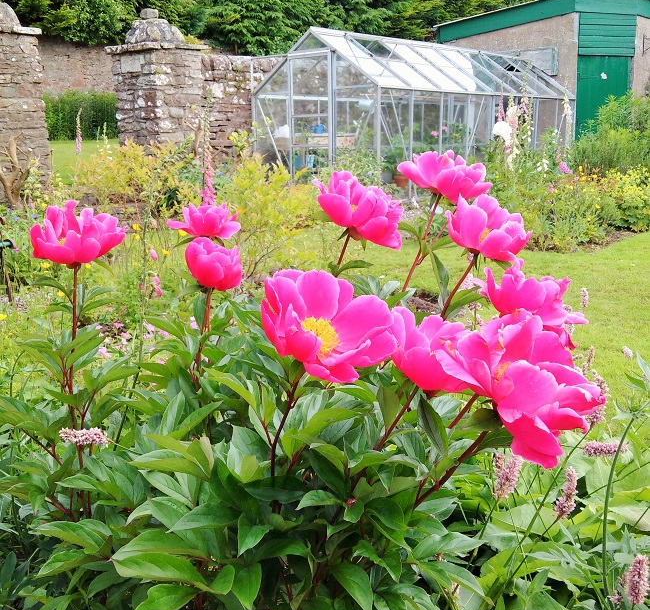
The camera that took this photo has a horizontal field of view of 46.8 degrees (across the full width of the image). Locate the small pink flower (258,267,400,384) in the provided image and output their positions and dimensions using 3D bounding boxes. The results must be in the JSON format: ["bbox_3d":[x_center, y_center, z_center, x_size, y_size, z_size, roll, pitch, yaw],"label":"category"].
[{"bbox_3d":[0.005,0.025,0.900,0.150,0.118,0.115,-4,13,-14],"label":"small pink flower"}]

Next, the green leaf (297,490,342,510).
[{"bbox_3d":[-0.007,0.239,0.920,0.058,0.022,0.030,-9,14,-15],"label":"green leaf"}]

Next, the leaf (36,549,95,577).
[{"bbox_3d":[-0.327,0.327,0.950,0.082,0.030,0.045,-19,18,-18],"label":"leaf"}]

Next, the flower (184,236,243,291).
[{"bbox_3d":[-0.175,-0.065,1.180,0.091,0.082,0.090,-1,13,0],"label":"flower"}]

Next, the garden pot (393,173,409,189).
[{"bbox_3d":[0.933,-1.490,9.100,0.205,0.190,0.205,-1,13,0],"label":"garden pot"}]

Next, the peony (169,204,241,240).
[{"bbox_3d":[-0.199,-0.138,1.230,0.118,0.058,0.115,-1,13,0],"label":"peony"}]

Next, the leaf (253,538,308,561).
[{"bbox_3d":[-0.053,0.293,0.900,0.068,0.024,0.045,-1,13,0],"label":"leaf"}]

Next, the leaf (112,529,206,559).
[{"bbox_3d":[-0.203,0.293,0.920,0.115,0.030,0.050,-3,13,-12],"label":"leaf"}]

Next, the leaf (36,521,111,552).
[{"bbox_3d":[-0.318,0.294,0.950,0.095,0.030,0.045,6,11,-15],"label":"leaf"}]

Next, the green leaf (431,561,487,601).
[{"bbox_3d":[0.164,0.339,0.920,0.085,0.030,0.040,29,24,21],"label":"green leaf"}]

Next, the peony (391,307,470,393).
[{"bbox_3d":[0.140,0.058,0.980,0.108,0.105,0.105,-2,13,-6],"label":"peony"}]

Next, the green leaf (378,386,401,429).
[{"bbox_3d":[0.082,0.131,0.960,0.029,0.056,0.022,-1,13,0],"label":"green leaf"}]

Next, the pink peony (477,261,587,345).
[{"bbox_3d":[0.280,-0.006,1.020,0.138,0.105,0.115,2,13,11],"label":"pink peony"}]

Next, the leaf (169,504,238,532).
[{"bbox_3d":[-0.139,0.243,0.860,0.082,0.028,0.050,-1,13,0],"label":"leaf"}]

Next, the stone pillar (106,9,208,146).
[{"bbox_3d":[-2.190,-2.741,9.835,0.920,2.150,0.920,10,17,40],"label":"stone pillar"}]

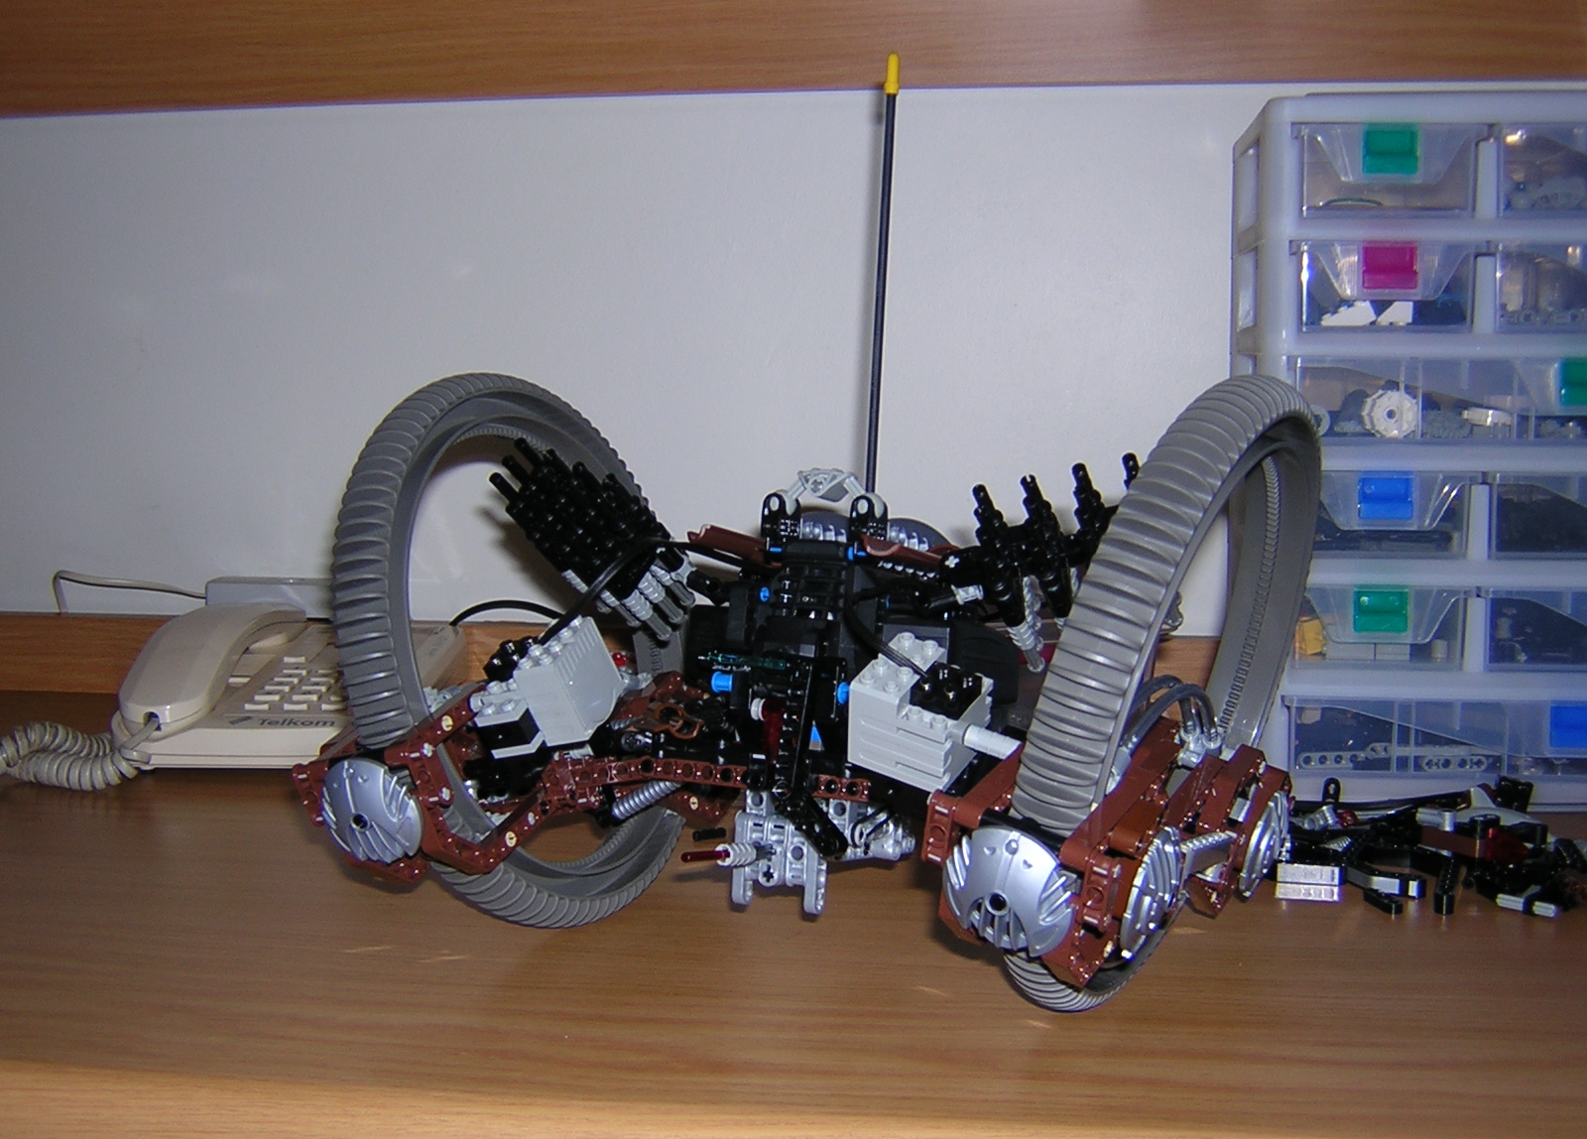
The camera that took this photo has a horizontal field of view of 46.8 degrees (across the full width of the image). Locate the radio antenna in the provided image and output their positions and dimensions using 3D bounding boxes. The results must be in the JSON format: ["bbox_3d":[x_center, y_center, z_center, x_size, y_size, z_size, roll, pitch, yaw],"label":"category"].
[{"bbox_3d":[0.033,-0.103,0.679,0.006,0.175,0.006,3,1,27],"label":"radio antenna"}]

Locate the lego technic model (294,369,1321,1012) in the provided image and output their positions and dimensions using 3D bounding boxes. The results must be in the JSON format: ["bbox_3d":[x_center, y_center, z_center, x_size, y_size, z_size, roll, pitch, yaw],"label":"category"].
[{"bbox_3d":[0.008,0.036,0.640,0.325,0.211,0.238,3,7,27],"label":"lego technic model"}]

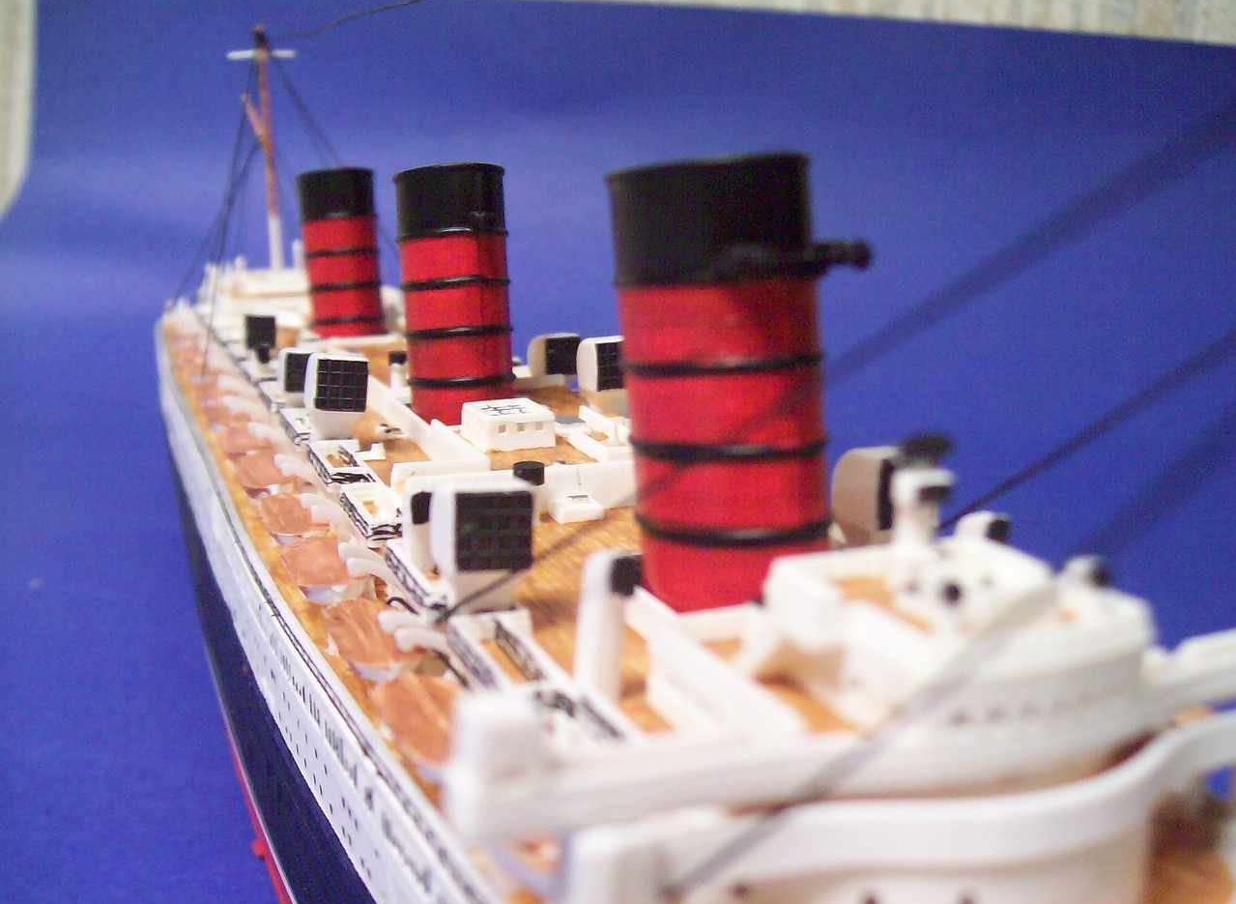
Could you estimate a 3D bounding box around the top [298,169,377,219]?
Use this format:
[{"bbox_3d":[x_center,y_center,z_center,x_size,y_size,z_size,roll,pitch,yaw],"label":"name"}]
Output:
[{"bbox_3d":[-0.050,-0.045,0.228,0.013,0.008,0.020,-7,6,-22],"label":"top"}]

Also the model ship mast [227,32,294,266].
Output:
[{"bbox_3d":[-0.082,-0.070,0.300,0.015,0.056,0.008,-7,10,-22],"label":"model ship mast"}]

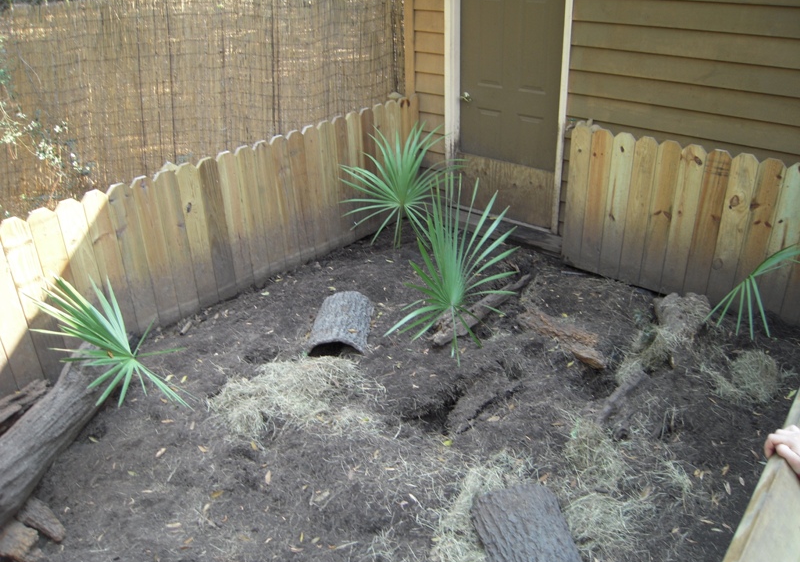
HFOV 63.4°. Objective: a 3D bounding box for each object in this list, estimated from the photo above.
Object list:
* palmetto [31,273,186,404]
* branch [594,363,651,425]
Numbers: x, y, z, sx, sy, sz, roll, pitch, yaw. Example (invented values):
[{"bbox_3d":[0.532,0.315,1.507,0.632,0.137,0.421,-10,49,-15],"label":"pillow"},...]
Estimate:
[{"bbox_3d":[-1.543,0.317,3.450,0.750,0.560,0.480,-17,32,-24],"label":"palmetto"},{"bbox_3d":[1.153,0.575,3.334,0.090,0.090,0.476,22,37,38],"label":"branch"}]

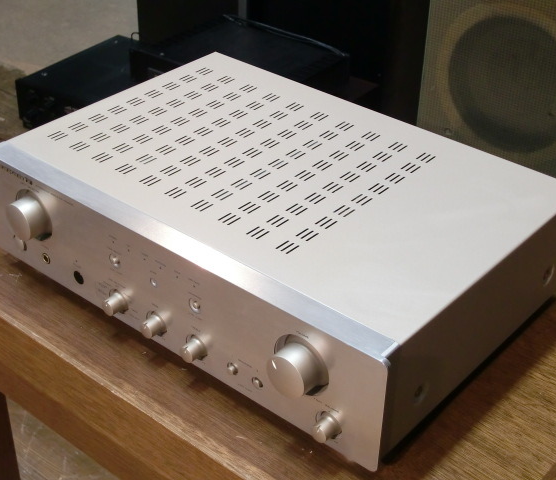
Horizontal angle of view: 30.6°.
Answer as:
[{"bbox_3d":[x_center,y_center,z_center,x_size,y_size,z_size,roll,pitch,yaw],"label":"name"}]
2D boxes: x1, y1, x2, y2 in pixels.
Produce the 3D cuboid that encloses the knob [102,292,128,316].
[{"bbox_3d":[-0.141,0.055,0.876,0.015,0.015,0.016,26,41,32],"label":"knob"}]

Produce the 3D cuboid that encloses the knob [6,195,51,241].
[{"bbox_3d":[-0.224,-0.019,0.908,0.036,0.036,0.022,26,41,32],"label":"knob"}]

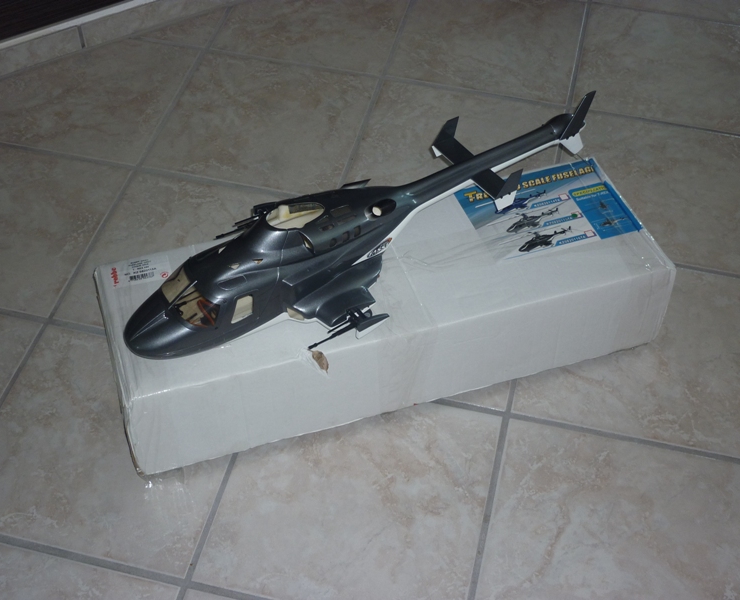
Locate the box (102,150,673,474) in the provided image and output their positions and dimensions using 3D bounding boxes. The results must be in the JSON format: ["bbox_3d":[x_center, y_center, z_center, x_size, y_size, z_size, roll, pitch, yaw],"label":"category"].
[{"bbox_3d":[0.022,0.007,1.429,0.730,0.156,0.234,-13,51,-12],"label":"box"}]

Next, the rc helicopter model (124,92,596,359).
[{"bbox_3d":[0.009,-0.105,1.327,0.704,0.144,0.238,-26,55,-21],"label":"rc helicopter model"}]

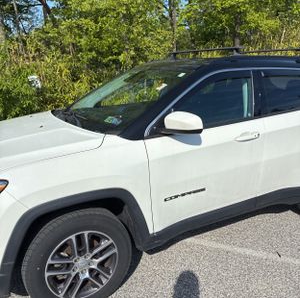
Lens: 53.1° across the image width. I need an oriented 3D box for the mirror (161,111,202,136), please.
[{"bbox_3d":[0.220,-0.173,2.012,0.160,0.165,0.225,-10,17,-27],"label":"mirror"}]

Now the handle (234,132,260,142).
[{"bbox_3d":[0.773,-0.097,2.370,0.240,0.048,0.055,-10,17,-27],"label":"handle"}]

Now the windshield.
[{"bbox_3d":[-0.270,-0.514,2.713,0.900,0.130,1.380,-37,28,-17],"label":"windshield"}]

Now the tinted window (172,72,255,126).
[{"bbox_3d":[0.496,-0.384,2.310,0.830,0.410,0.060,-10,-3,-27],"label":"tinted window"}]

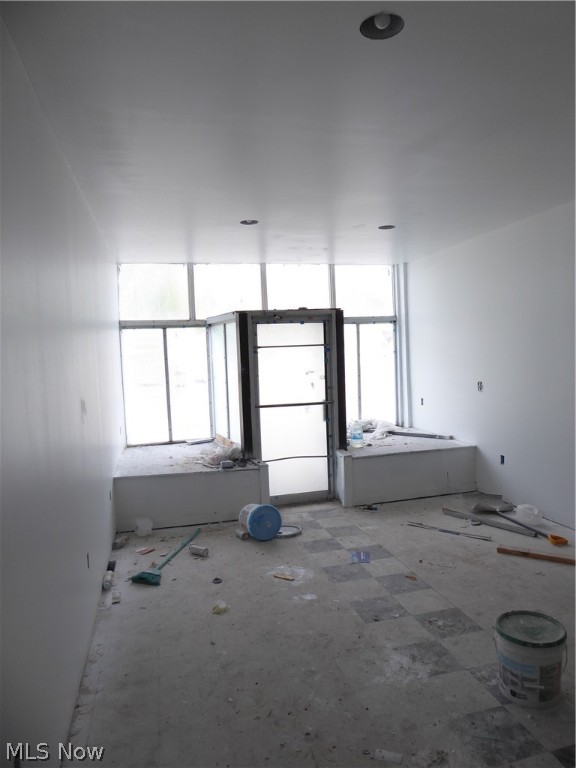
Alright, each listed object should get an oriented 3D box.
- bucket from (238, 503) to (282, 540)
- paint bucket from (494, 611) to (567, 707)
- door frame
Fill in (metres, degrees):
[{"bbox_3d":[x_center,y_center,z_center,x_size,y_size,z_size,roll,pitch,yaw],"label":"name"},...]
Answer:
[{"bbox_3d":[-0.266,1.248,5.060,0.310,0.310,0.300,-4,-1,-27],"label":"bucket"},{"bbox_3d":[1.164,1.318,2.663,0.310,0.325,0.310,-2,3,0],"label":"paint bucket"},{"bbox_3d":[0.123,0.263,6.085,1.050,2.120,0.120,-3,3,-14],"label":"door frame"}]

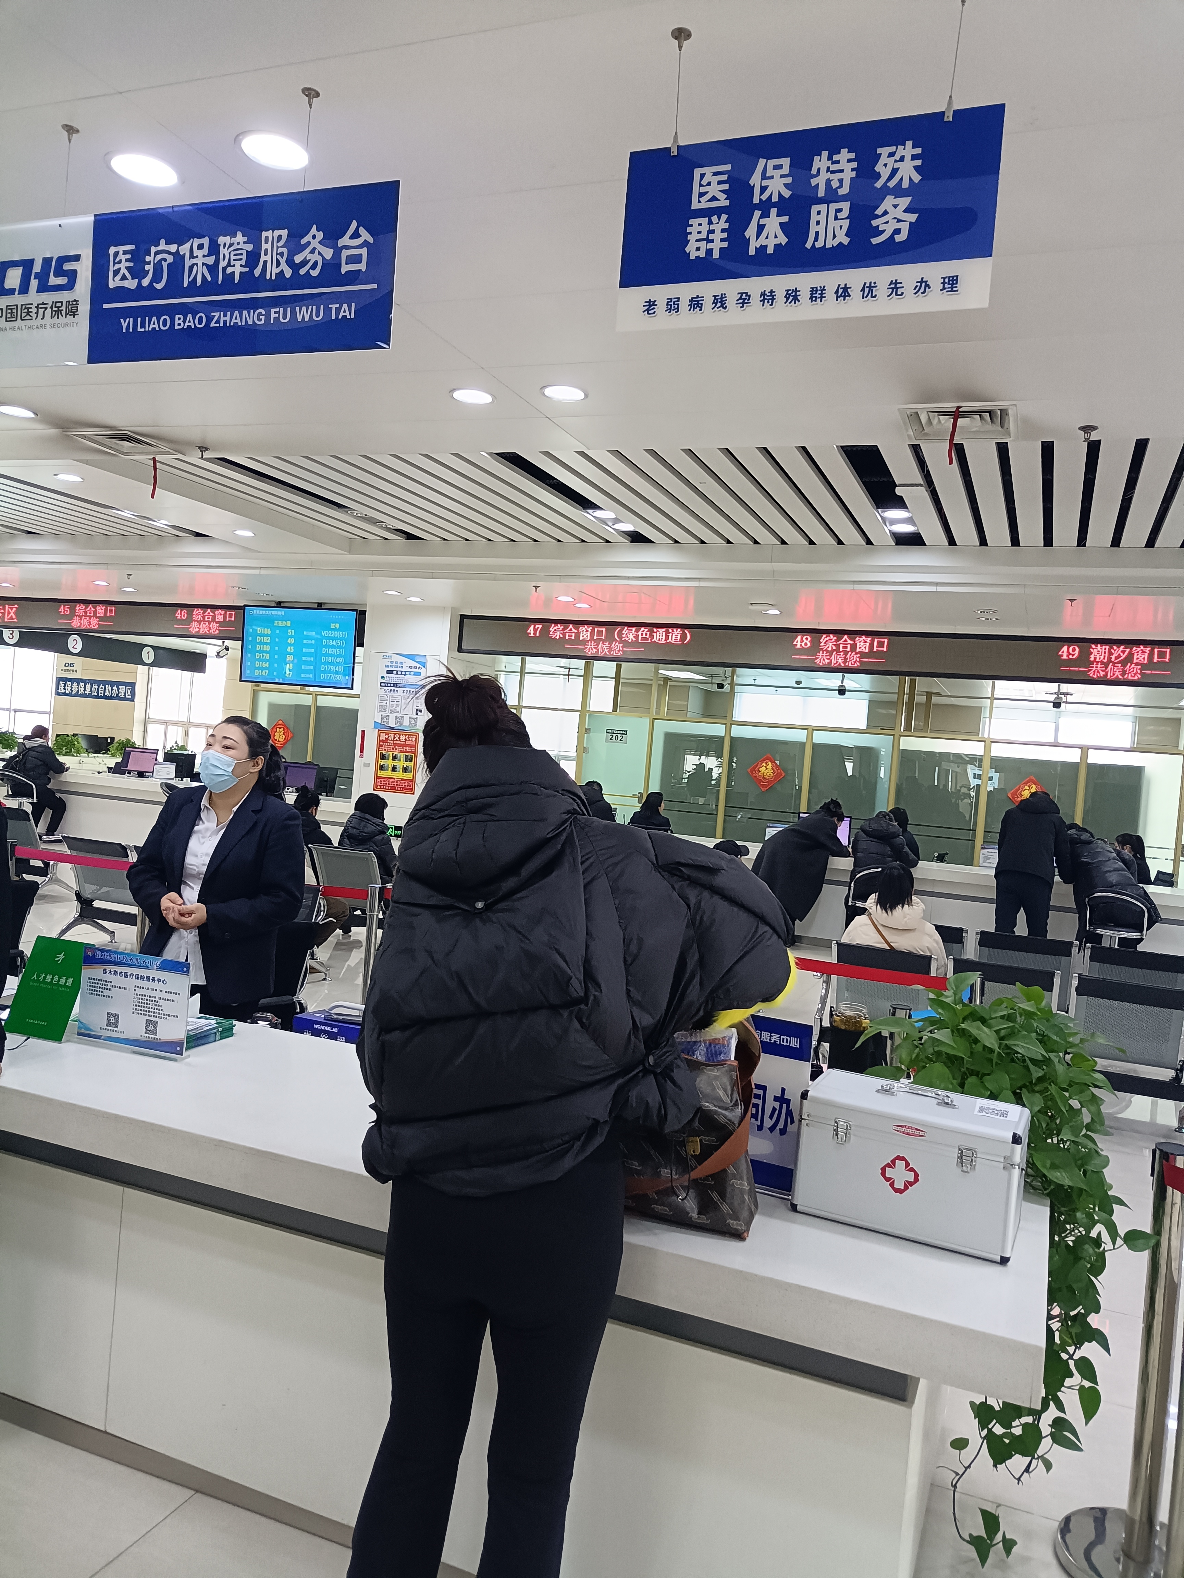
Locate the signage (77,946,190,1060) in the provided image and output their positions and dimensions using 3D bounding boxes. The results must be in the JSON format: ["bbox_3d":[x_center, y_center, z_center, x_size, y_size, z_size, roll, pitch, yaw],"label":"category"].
[{"bbox_3d":[-1.049,0.486,2.718,0.300,0.220,0.050,5,1,19],"label":"signage"}]

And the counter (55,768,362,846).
[{"bbox_3d":[-4.505,0.479,13.979,4.400,0.880,0.800,5,1,21],"label":"counter"}]

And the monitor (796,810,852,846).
[{"bbox_3d":[2.239,0.443,11.465,0.510,0.380,0.160,5,1,21],"label":"monitor"}]

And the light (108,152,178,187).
[{"bbox_3d":[-1.115,-1.543,2.954,0.178,0.030,0.178,5,1,21],"label":"light"}]

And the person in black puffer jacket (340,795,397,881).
[{"bbox_3d":[-1.718,0.633,9.171,0.520,1.240,0.720,5,1,27],"label":"person in black puffer jacket"}]

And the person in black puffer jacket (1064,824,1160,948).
[{"bbox_3d":[4.239,1.035,9.739,0.600,1.360,0.850,5,1,4],"label":"person in black puffer jacket"}]

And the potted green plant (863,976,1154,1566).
[{"bbox_3d":[0.741,0.878,2.194,0.510,1.050,0.410,5,1,22],"label":"potted green plant"}]

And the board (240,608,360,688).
[{"bbox_3d":[-3.110,-1.505,12.581,1.450,0.830,0.080,5,4,21],"label":"board"}]

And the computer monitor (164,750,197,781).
[{"bbox_3d":[-4.886,-0.254,14.063,0.490,0.325,0.190,5,1,22],"label":"computer monitor"}]

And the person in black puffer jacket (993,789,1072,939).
[{"bbox_3d":[3.609,0.792,9.728,0.560,1.590,0.460,5,1,22],"label":"person in black puffer jacket"}]

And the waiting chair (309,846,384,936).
[{"bbox_3d":[-1.649,0.794,8.337,0.540,0.770,0.570,5,1,22],"label":"waiting chair"}]

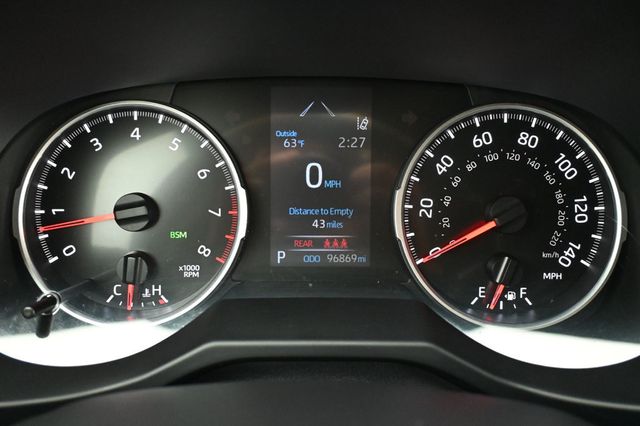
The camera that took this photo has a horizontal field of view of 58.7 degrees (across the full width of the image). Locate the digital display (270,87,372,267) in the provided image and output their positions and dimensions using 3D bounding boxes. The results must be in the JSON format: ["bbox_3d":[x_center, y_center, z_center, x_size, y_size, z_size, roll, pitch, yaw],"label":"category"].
[{"bbox_3d":[0.001,-0.019,0.300,0.052,0.094,0.010,0,4,0],"label":"digital display"}]

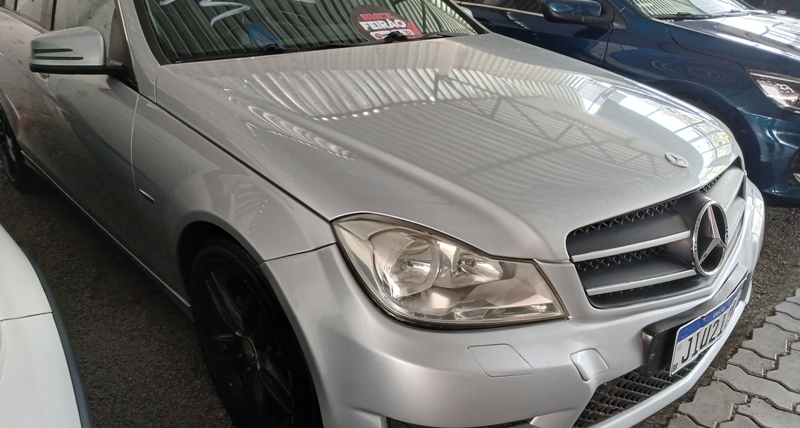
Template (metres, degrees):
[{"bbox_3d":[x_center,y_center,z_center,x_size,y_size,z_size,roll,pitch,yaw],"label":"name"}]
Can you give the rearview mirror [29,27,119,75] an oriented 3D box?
[{"bbox_3d":[-1.003,-0.509,1.863,0.245,0.145,0.130,-18,28,-38],"label":"rearview mirror"}]

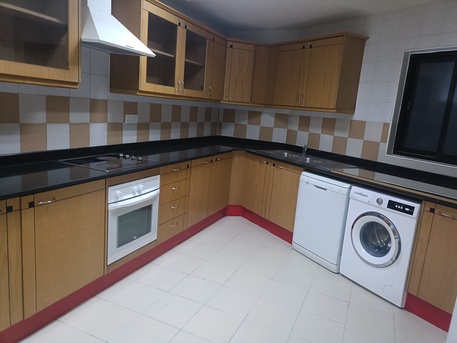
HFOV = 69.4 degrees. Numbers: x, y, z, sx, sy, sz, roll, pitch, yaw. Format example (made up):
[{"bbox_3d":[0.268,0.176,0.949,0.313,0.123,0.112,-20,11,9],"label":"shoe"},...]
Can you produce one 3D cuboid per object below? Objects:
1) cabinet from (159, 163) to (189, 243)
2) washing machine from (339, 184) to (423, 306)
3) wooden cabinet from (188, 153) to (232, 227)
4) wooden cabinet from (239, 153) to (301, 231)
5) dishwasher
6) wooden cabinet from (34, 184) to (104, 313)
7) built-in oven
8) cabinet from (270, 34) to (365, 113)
[{"bbox_3d":[-0.775,0.247,3.318,0.570,0.732,0.528,9,11,23],"label":"cabinet"},{"bbox_3d":[1.450,0.580,2.854,0.570,0.833,0.610,-2,12,-31],"label":"washing machine"},{"bbox_3d":[-0.449,0.138,4.032,0.570,0.732,1.054,9,11,23],"label":"wooden cabinet"},{"bbox_3d":[0.722,0.212,4.114,0.570,0.732,1.036,-2,12,-31],"label":"wooden cabinet"},{"bbox_3d":[1.124,0.456,3.377,0.590,0.836,0.612,-2,12,-31],"label":"dishwasher"},{"bbox_3d":[-1.268,0.412,2.239,0.570,0.732,0.570,9,11,23],"label":"wooden cabinet"},{"bbox_3d":[-0.988,0.334,2.790,0.550,0.606,0.616,9,11,23],"label":"built-in oven"},{"bbox_3d":[1.004,-1.102,3.880,0.320,0.770,1.064,-2,12,-31],"label":"cabinet"}]

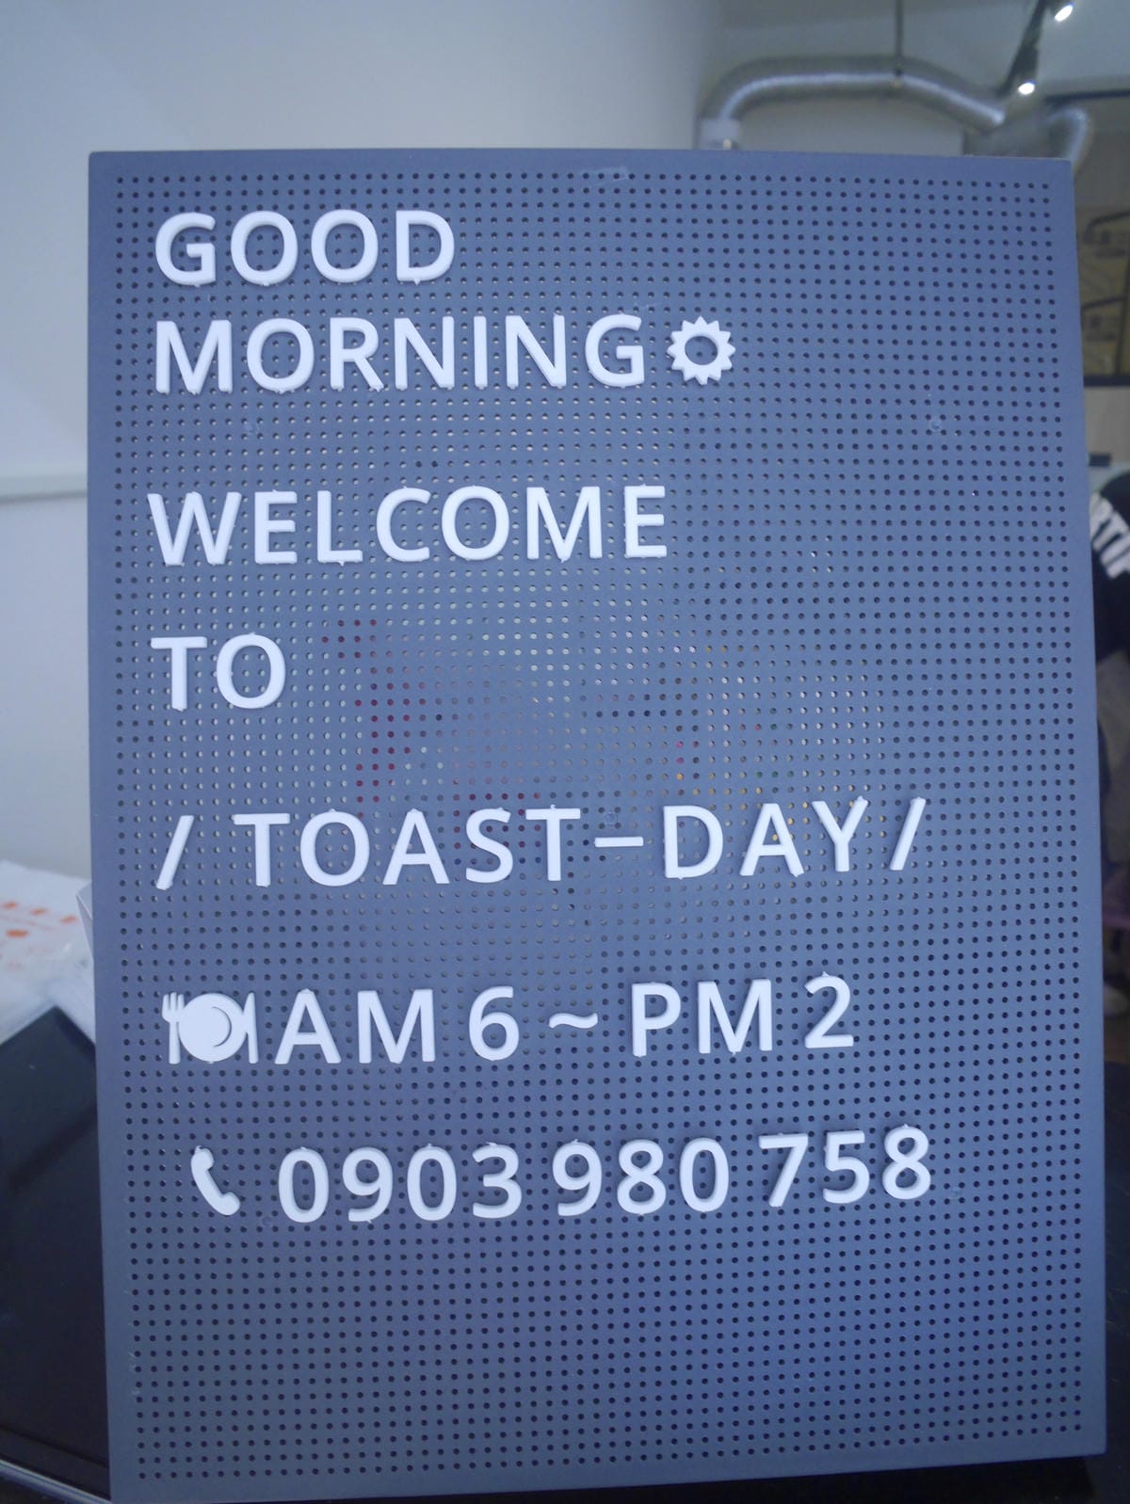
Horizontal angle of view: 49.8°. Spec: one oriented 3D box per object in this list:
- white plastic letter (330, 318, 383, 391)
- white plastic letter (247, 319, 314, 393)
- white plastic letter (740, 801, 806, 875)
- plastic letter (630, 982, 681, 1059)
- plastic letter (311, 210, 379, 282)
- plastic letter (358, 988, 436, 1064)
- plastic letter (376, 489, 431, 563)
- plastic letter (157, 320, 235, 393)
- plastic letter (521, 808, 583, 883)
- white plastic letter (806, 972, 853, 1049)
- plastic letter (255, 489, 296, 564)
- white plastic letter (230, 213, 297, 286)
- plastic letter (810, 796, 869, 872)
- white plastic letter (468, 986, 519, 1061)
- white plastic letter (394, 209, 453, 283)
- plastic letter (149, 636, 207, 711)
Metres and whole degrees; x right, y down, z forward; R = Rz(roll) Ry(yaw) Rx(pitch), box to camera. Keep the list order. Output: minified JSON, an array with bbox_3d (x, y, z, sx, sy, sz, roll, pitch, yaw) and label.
[{"bbox_3d":[-0.060,-0.115,0.351,0.014,0.020,0.003,-1,-1,-3],"label":"white plastic letter"},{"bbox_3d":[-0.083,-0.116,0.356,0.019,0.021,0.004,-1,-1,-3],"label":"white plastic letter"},{"bbox_3d":[0.060,0.025,0.356,0.018,0.021,0.003,-1,-1,-3],"label":"white plastic letter"},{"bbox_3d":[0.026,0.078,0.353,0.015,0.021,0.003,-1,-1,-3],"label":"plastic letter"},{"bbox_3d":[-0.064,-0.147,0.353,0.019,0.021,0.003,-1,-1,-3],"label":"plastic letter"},{"bbox_3d":[-0.048,0.079,0.349,0.021,0.020,0.003,-1,-1,-3],"label":"plastic letter"},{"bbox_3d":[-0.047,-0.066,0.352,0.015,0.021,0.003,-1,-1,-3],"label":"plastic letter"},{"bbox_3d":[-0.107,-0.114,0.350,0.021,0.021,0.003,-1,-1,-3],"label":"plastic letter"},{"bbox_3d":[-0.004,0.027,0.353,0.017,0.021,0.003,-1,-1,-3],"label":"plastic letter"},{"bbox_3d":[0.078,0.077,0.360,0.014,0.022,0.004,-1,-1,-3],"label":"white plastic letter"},{"bbox_3d":[-0.083,-0.065,0.349,0.011,0.020,0.003,-1,-1,-3],"label":"plastic letter"},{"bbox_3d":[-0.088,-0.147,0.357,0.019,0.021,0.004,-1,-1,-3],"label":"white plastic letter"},{"bbox_3d":[0.081,0.024,0.357,0.016,0.021,0.003,-1,-1,-3],"label":"plastic letter"},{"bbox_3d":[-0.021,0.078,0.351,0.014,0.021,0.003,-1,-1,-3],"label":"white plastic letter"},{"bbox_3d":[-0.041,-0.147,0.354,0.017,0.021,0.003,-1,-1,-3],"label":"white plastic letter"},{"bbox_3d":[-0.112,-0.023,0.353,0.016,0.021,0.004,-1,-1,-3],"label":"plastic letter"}]

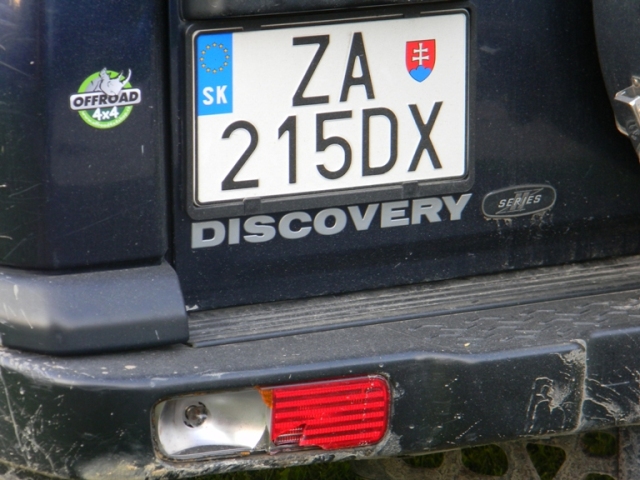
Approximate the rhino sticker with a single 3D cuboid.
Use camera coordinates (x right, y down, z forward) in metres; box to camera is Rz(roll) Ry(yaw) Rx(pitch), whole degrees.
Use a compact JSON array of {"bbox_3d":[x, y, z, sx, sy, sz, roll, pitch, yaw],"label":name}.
[{"bbox_3d":[-0.235,-0.155,3.004,0.081,0.069,0.003,-5,16,-19],"label":"rhino sticker"}]

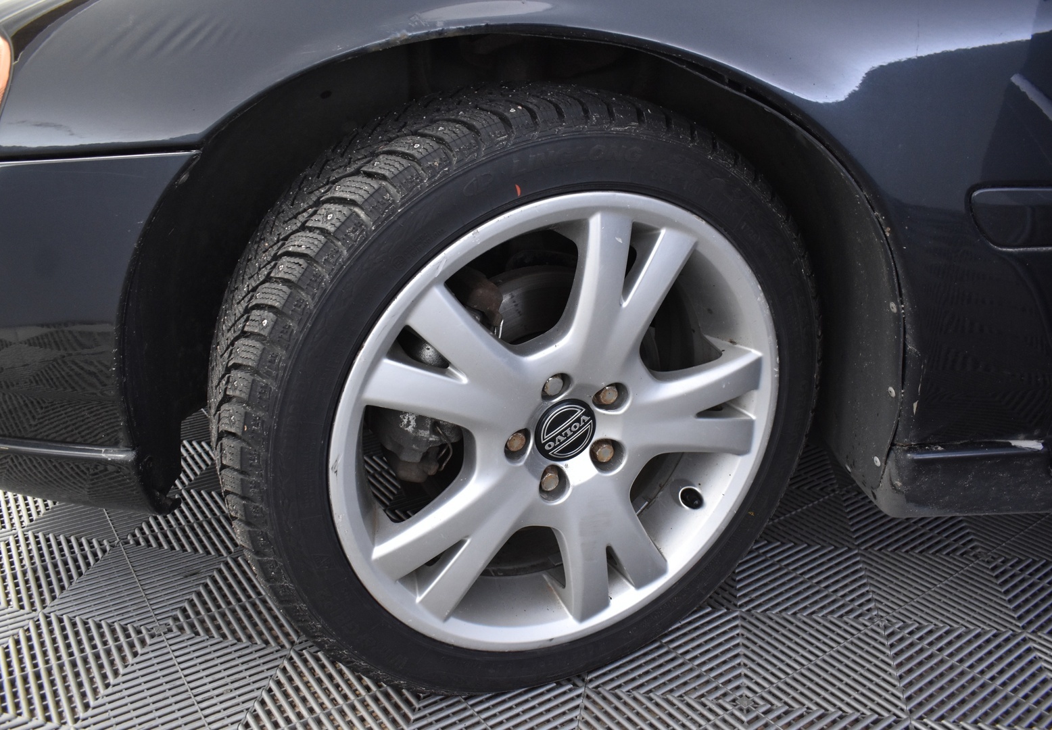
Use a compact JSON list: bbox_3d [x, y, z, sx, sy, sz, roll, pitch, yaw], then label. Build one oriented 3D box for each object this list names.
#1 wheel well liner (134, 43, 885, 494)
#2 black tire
[{"bbox_3d":[-0.020,-0.109,0.807,0.720,0.450,0.270,0,19,0],"label":"wheel well liner"},{"bbox_3d":[0.008,0.037,0.864,0.637,0.637,0.228,-8,21,-23],"label":"black tire"}]

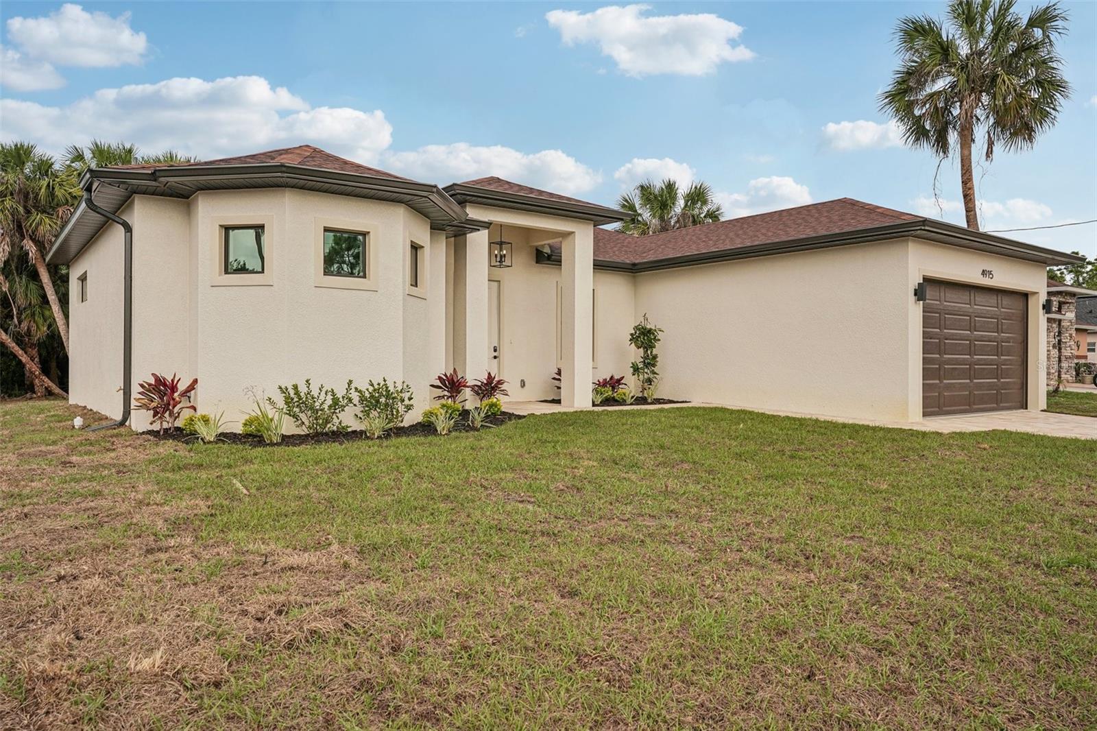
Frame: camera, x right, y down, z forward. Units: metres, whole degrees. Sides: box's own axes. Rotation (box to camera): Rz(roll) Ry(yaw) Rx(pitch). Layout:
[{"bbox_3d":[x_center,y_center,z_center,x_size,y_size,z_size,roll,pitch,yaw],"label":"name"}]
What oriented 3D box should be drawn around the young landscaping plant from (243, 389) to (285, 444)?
[{"bbox_3d":[-3.172,0.563,8.150,0.468,0.611,0.460,0,0,0],"label":"young landscaping plant"}]

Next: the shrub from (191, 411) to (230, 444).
[{"bbox_3d":[-3.788,0.697,8.200,0.452,0.355,0.440,0,0,0],"label":"shrub"}]

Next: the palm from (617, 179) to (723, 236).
[{"bbox_3d":[5.430,-3.758,33.027,4.700,9.342,4.500,0,0,0],"label":"palm"}]

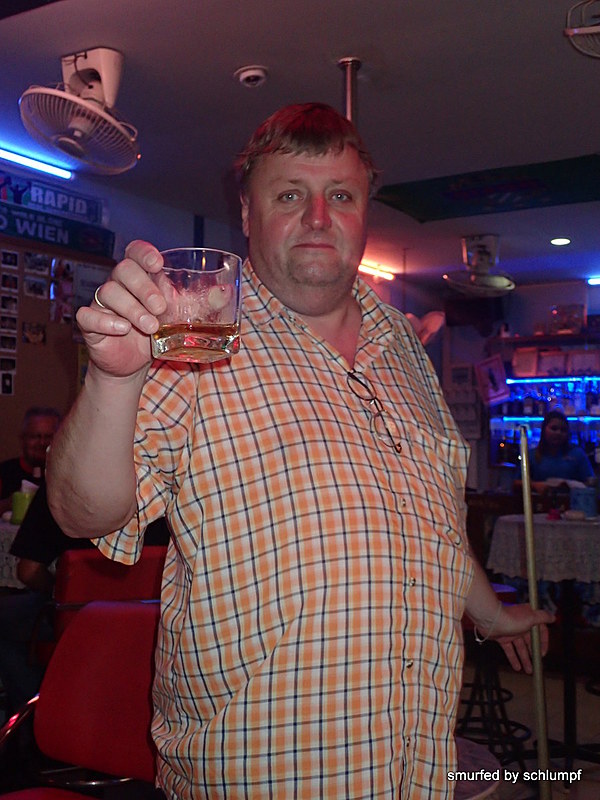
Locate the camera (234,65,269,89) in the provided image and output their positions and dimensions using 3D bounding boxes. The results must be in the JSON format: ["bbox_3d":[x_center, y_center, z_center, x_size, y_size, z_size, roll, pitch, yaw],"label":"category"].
[{"bbox_3d":[-0.173,-1.143,3.546,0.120,0.053,0.120,0,-3,-3],"label":"camera"}]

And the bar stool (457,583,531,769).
[{"bbox_3d":[0.812,1.194,4.327,0.390,0.750,0.390,-2,-4,32],"label":"bar stool"}]

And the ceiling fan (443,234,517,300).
[{"bbox_3d":[1.112,-0.835,6.122,0.430,0.380,0.430,-2,-4,32],"label":"ceiling fan"}]

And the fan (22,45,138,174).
[{"bbox_3d":[-0.761,-0.994,3.434,0.430,0.370,0.430,-2,-4,38],"label":"fan"}]

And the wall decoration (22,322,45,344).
[{"bbox_3d":[-1.269,-0.316,4.750,0.010,0.100,0.145,-2,-4,32],"label":"wall decoration"}]

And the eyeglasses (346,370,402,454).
[{"bbox_3d":[0.096,0.019,1.277,0.038,0.132,0.038,-31,-23,-10],"label":"eyeglasses"}]

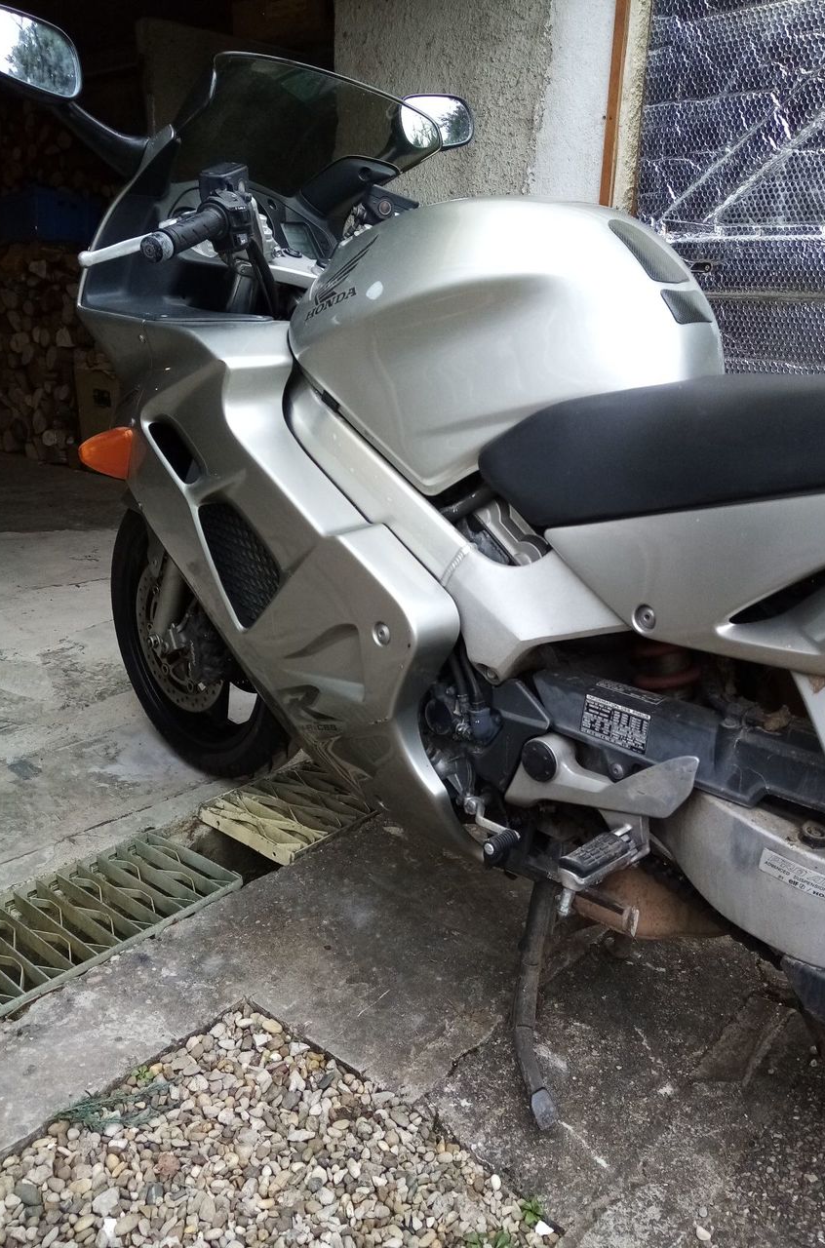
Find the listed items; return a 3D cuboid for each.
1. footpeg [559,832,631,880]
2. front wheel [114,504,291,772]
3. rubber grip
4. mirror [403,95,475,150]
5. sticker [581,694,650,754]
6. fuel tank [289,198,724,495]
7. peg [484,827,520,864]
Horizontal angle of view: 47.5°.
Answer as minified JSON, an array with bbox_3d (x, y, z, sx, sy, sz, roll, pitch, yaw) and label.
[{"bbox_3d":[0.198,0.255,1.006,0.038,0.028,0.082,18,26,38],"label":"footpeg"},{"bbox_3d":[-0.392,0.010,1.798,0.600,0.600,0.125,20,26,41],"label":"front wheel"},{"bbox_3d":[-0.260,-0.455,1.087,0.040,0.040,0.150,10,38,22],"label":"rubber grip"},{"bbox_3d":[0.032,-0.860,1.614,0.160,0.085,0.060,-12,24,-32],"label":"mirror"},{"bbox_3d":[0.231,0.114,1.068,0.086,0.050,0.003,18,26,38],"label":"sticker"},{"bbox_3d":[0.121,-0.356,1.179,0.570,0.340,0.360,18,26,38],"label":"fuel tank"},{"bbox_3d":[0.108,0.262,1.126,0.027,0.027,0.048,18,26,38],"label":"peg"}]

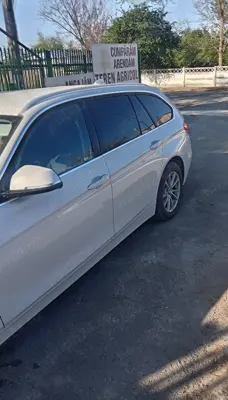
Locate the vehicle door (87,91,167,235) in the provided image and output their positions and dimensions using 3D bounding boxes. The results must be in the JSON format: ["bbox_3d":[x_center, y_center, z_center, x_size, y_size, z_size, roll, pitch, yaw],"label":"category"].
[{"bbox_3d":[0.162,-0.381,2.772,0.275,1.080,1.100,10,24,30],"label":"vehicle door"}]

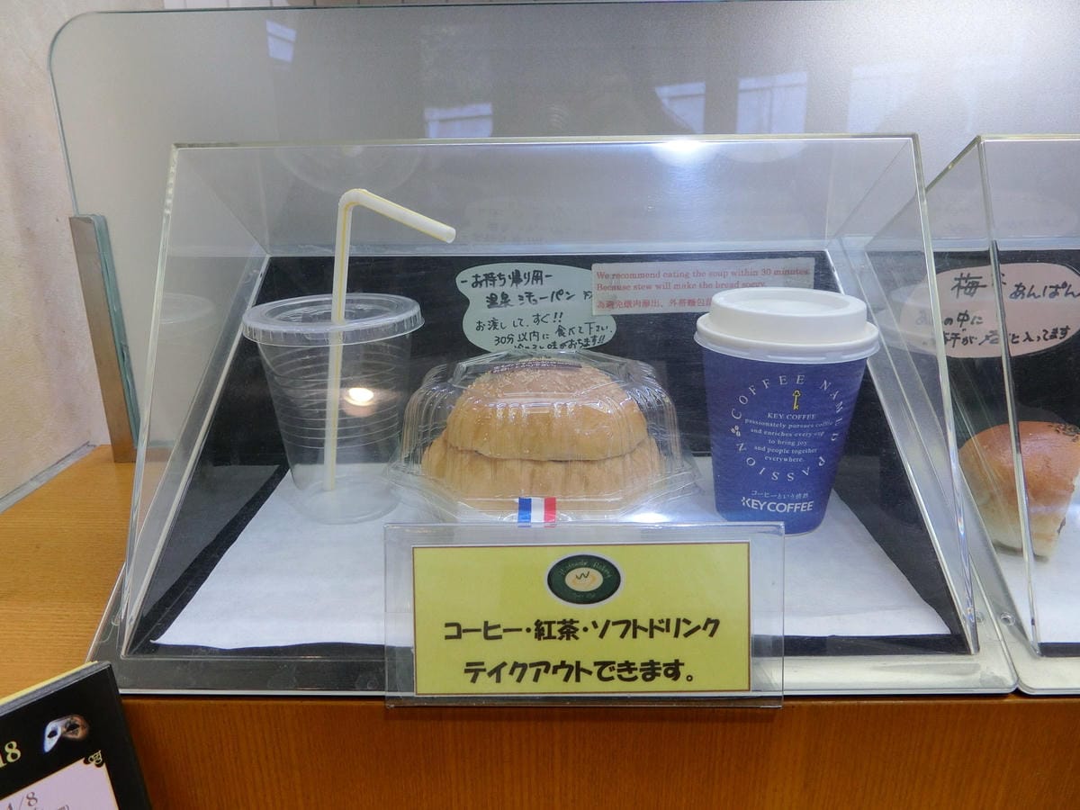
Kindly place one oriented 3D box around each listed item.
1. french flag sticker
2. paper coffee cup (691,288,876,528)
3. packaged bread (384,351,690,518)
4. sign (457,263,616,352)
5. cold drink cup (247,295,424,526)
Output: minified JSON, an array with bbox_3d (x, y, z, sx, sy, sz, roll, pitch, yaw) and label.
[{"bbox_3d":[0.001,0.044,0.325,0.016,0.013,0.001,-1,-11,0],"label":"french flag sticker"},{"bbox_3d":[0.115,0.003,0.379,0.084,0.107,0.084,4,20,14],"label":"paper coffee cup"},{"bbox_3d":[0.001,0.020,0.387,0.142,0.071,0.139,-1,19,0],"label":"packaged bread"},{"bbox_3d":[-0.002,-0.054,0.439,0.090,0.052,0.001,-1,19,0],"label":"sign"},{"bbox_3d":[-0.102,0.002,0.398,0.086,0.102,0.086,-1,19,0],"label":"cold drink cup"}]

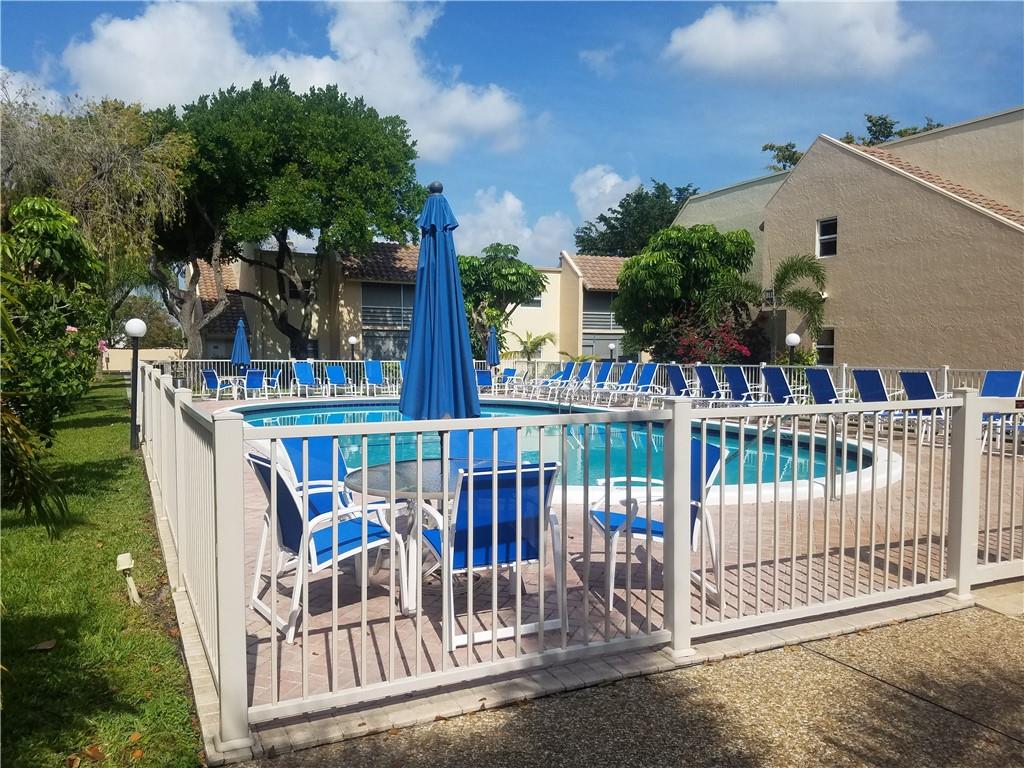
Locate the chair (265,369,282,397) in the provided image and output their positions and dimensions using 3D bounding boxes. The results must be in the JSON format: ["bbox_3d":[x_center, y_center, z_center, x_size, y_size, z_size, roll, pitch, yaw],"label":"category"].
[{"bbox_3d":[-7.930,-0.015,25.320,0.740,0.930,0.620,-2,3,-35],"label":"chair"}]

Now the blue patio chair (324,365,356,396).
[{"bbox_3d":[-5.330,-0.063,23.900,0.650,1.000,1.250,-1,3,-23],"label":"blue patio chair"}]

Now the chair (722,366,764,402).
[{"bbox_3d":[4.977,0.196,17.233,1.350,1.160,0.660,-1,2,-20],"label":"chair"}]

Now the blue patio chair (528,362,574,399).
[{"bbox_3d":[1.400,-0.128,25.116,1.600,1.170,0.680,-1,3,-28],"label":"blue patio chair"}]

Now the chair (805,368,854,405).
[{"bbox_3d":[5.980,0.286,15.275,1.650,1.160,0.680,-1,3,-28],"label":"chair"}]

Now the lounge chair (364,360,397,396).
[{"bbox_3d":[-4.560,-0.199,26.815,0.680,1.170,1.600,-1,3,-27],"label":"lounge chair"}]

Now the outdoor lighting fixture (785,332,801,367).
[{"bbox_3d":[6.200,-0.167,17.000,0.310,1.900,0.310,1,3,20],"label":"outdoor lighting fixture"}]

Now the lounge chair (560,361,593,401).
[{"bbox_3d":[1.890,-0.099,24.417,1.550,1.170,0.680,-1,3,-28],"label":"lounge chair"}]

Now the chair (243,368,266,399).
[{"bbox_3d":[-8.100,0.034,24.222,0.650,0.920,0.720,-2,3,-37],"label":"chair"}]

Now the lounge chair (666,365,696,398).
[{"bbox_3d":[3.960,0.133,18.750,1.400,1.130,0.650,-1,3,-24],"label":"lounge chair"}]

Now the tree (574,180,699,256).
[{"bbox_3d":[9.523,-7.921,56.727,10.000,14.200,9.500,0,2,0],"label":"tree"}]

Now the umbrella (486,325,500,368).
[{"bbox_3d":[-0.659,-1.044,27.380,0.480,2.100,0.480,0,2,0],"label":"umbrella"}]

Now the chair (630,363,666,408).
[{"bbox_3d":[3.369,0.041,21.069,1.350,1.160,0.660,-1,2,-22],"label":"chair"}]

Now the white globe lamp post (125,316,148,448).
[{"bbox_3d":[-5.470,0.012,11.150,0.310,1.900,0.310,-1,3,-26],"label":"white globe lamp post"}]

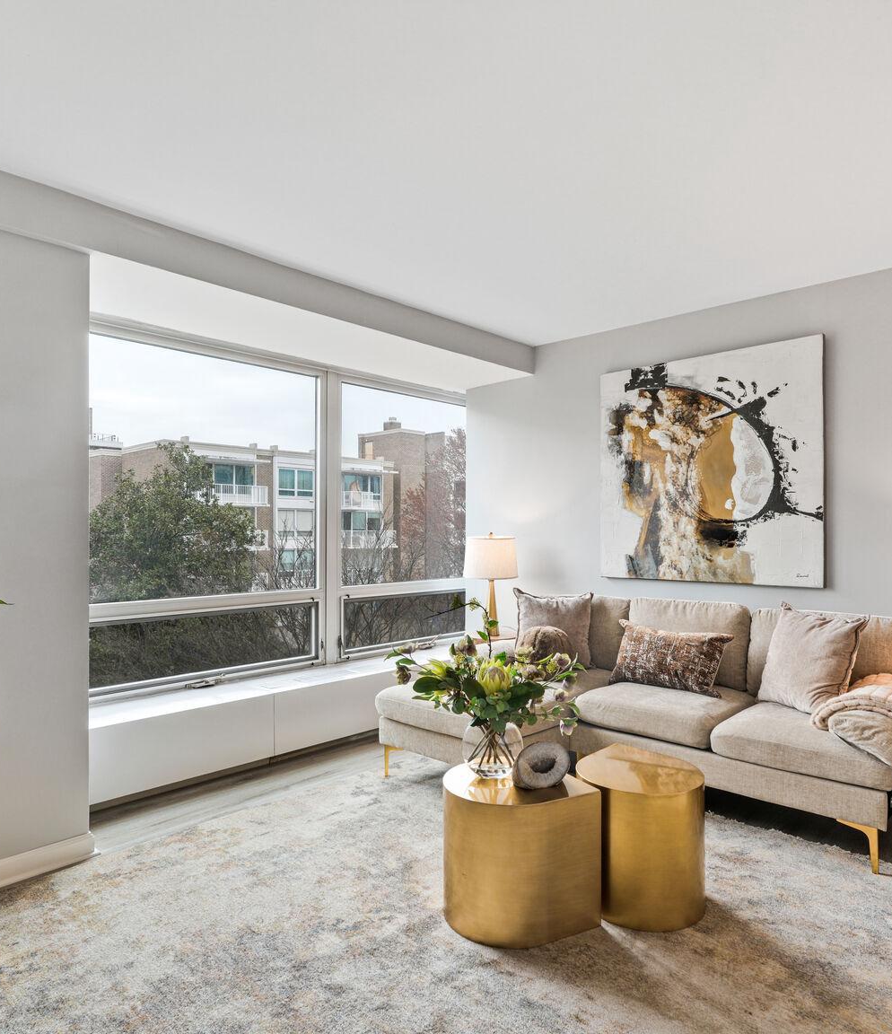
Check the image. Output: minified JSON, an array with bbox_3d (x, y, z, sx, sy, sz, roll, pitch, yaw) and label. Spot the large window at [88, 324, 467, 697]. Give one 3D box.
[{"bbox_3d":[-0.780,-0.017,4.045,0.100,1.740,2.660,-1,-2,43],"label":"large window"}]

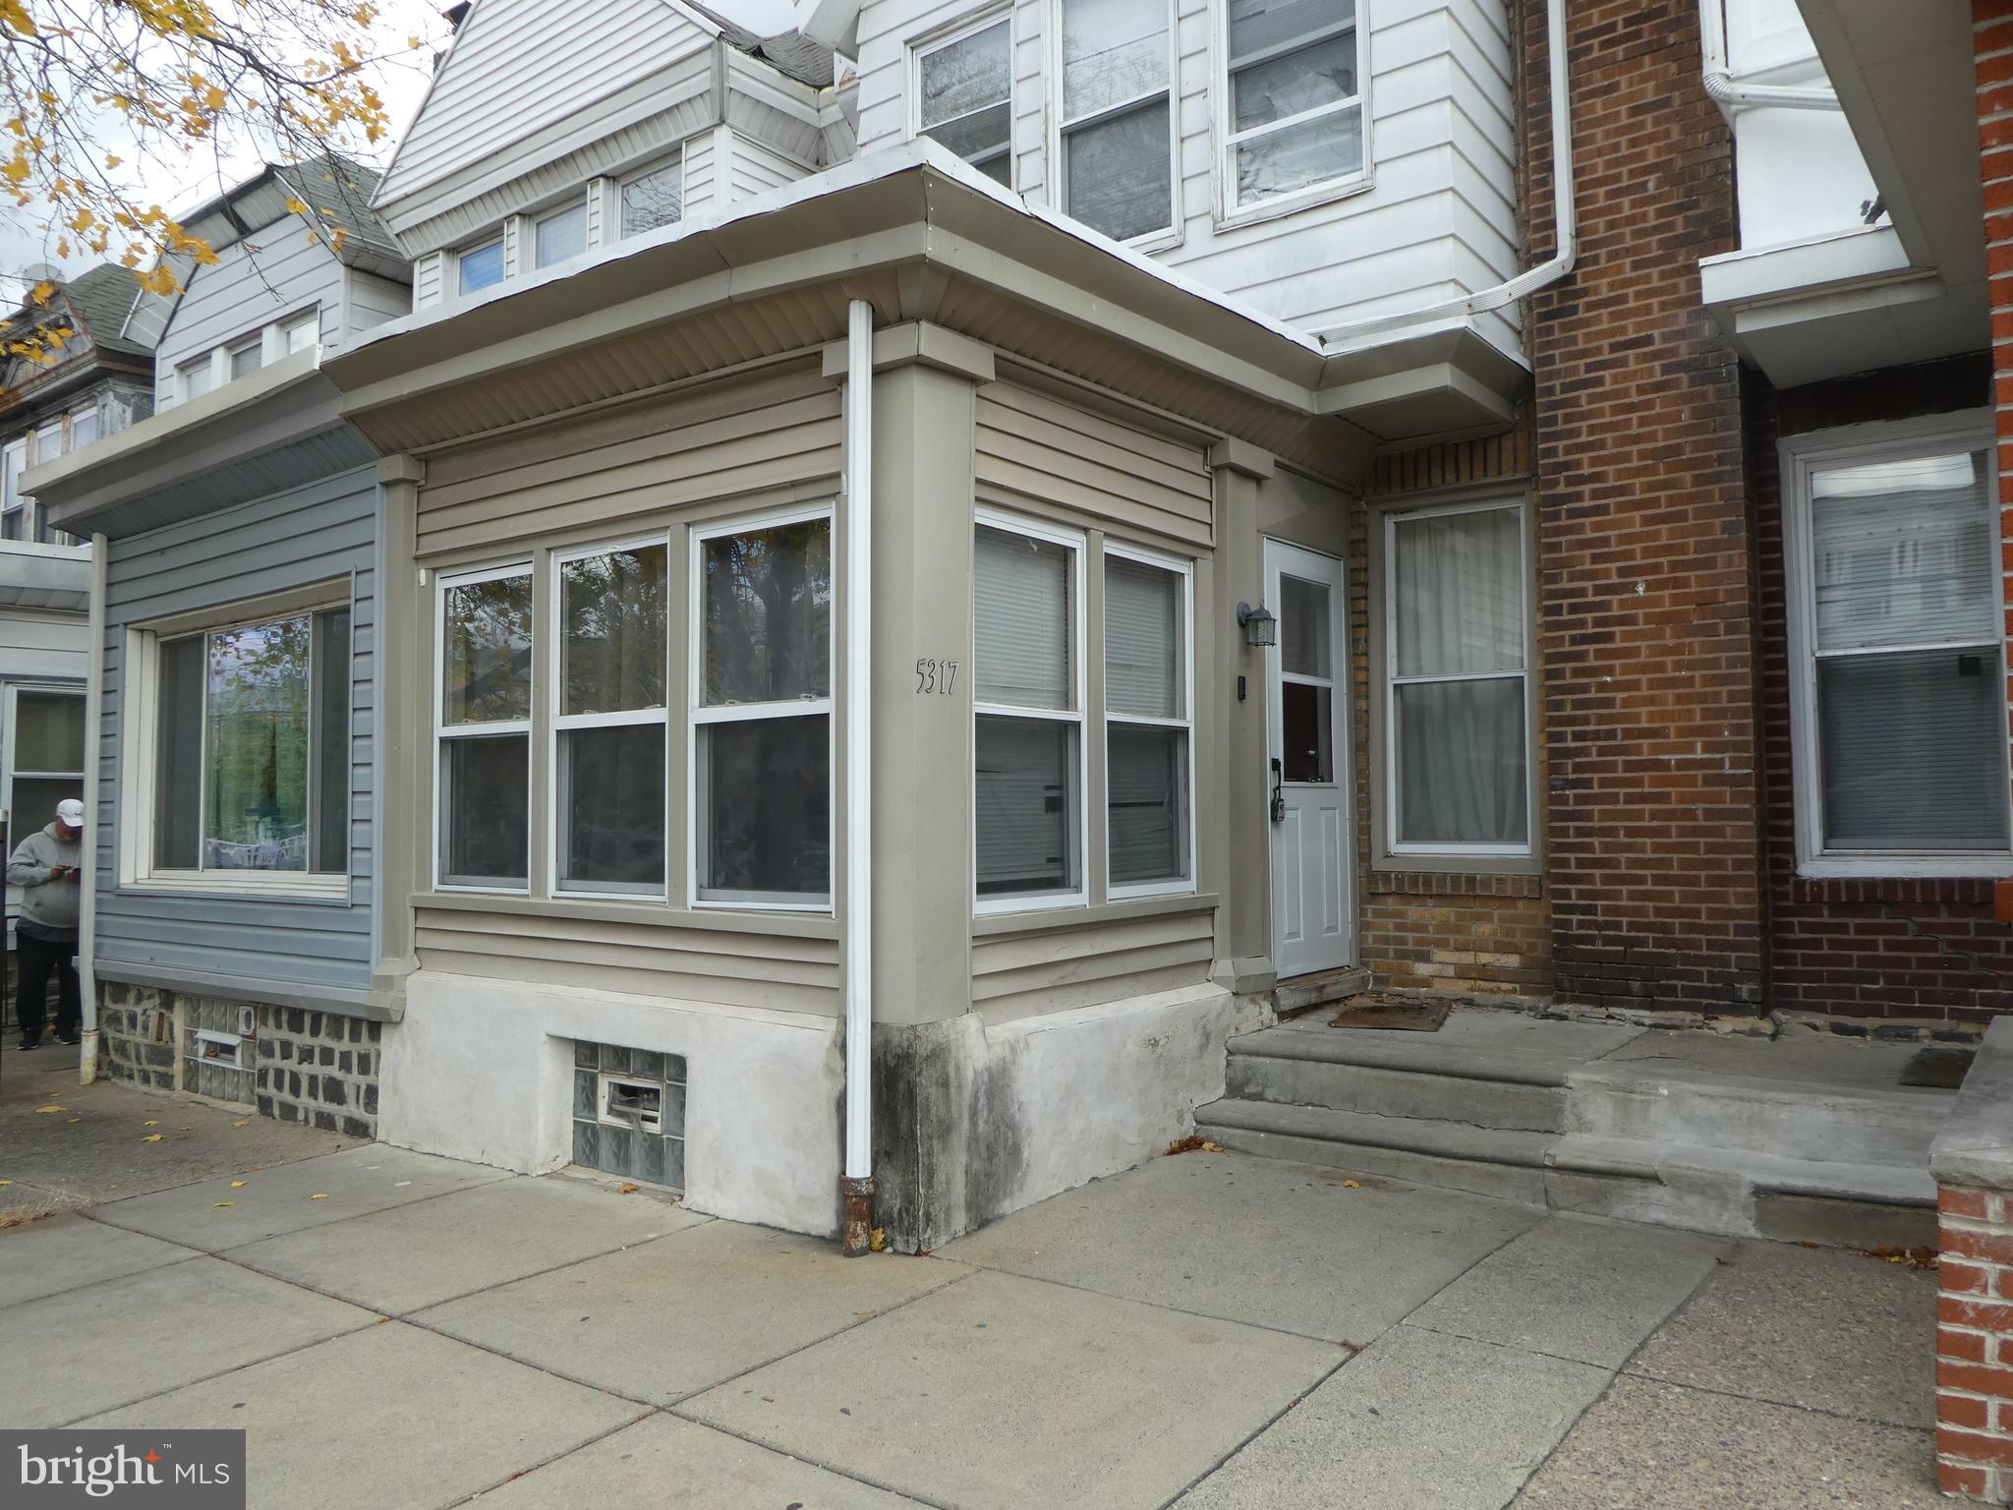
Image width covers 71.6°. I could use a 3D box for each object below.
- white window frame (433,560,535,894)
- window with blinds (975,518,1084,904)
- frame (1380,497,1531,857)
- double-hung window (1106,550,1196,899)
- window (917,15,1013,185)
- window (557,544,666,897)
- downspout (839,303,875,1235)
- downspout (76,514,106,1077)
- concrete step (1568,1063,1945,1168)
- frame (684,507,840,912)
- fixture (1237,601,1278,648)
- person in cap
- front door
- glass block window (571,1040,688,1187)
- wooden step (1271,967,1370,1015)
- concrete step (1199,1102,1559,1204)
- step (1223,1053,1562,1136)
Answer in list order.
[{"bbox_3d":[-2.204,-0.112,5.982,0.712,1.401,0.100,-2,-3,37],"label":"white window frame"},{"bbox_3d":[0.101,-0.127,5.029,0.070,1.370,0.670,-2,-3,38],"label":"window with blinds"},{"bbox_3d":[2.298,-0.370,7.083,0.711,1.753,0.100,-2,-3,37],"label":"frame"},{"bbox_3d":[0.564,-0.127,5.742,0.100,1.415,0.718,-2,-3,37],"label":"double-hung window"},{"bbox_3d":[-0.242,-3.293,7.730,0.710,1.470,0.080,-2,-3,36],"label":"window"},{"bbox_3d":[-1.526,-0.133,5.473,0.743,1.409,0.100,-2,-3,37],"label":"window"},{"bbox_3d":[-0.473,0.039,4.434,0.100,3.040,0.100,0,-3,0],"label":"downspout"},{"bbox_3d":[-5.245,0.290,8.042,0.085,3.150,0.100,-2,-3,36],"label":"downspout"},{"bbox_3d":[2.574,1.224,4.813,1.200,0.240,0.290,-2,-3,37],"label":"concrete step"},{"bbox_3d":[-0.843,-0.149,4.962,0.740,1.410,0.100,-2,-3,37],"label":"frame"},{"bbox_3d":[1.122,-0.576,6.176,0.160,0.207,0.136,-2,-3,37],"label":"fixture"},{"bbox_3d":[-6.511,1.131,9.512,0.420,1.680,0.560,-2,-3,38],"label":"person in cap"},{"bbox_3d":[1.474,0.023,6.767,0.060,2.050,0.790,-2,-3,38],"label":"front door"},{"bbox_3d":[-1.411,1.377,5.402,0.731,0.500,0.090,-2,-3,37],"label":"glass block window"},{"bbox_3d":[1.495,1.132,6.780,0.150,0.110,1.012,-2,-3,37],"label":"wooden step"},{"bbox_3d":[1.406,1.503,5.359,1.380,0.165,0.290,-2,-3,37],"label":"concrete step"},{"bbox_3d":[1.547,1.304,5.567,1.380,0.235,0.290,-2,-3,37],"label":"step"}]

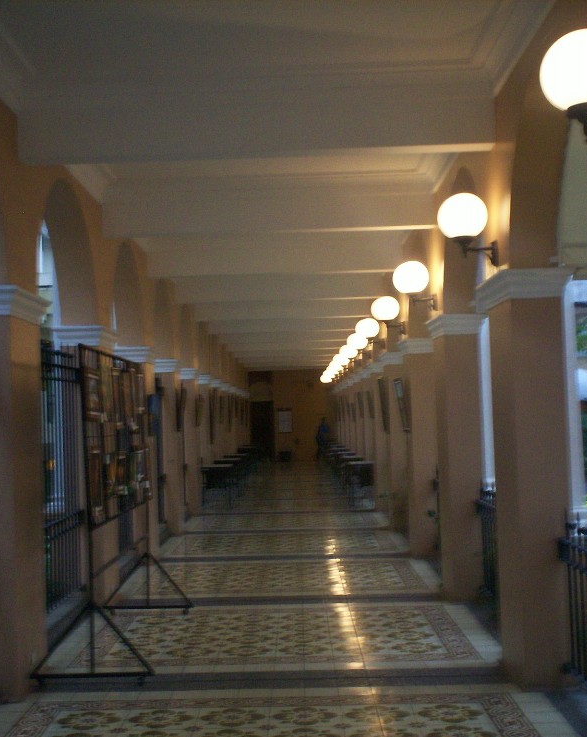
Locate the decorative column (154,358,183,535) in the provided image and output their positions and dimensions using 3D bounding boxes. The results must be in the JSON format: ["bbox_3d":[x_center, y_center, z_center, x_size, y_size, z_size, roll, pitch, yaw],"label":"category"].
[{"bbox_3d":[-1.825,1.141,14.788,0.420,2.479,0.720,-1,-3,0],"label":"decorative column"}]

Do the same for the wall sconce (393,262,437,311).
[{"bbox_3d":[1.119,-0.755,9.373,0.390,0.450,0.305,-1,-3,0],"label":"wall sconce"}]

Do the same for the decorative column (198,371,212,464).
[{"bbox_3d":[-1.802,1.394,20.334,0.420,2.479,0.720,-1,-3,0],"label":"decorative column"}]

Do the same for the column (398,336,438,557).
[{"bbox_3d":[1.537,0.926,11.974,0.420,2.510,0.720,-1,-3,0],"label":"column"}]

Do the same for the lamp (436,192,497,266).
[{"bbox_3d":[1.109,-0.880,6.501,0.377,0.476,0.314,-2,-3,0],"label":"lamp"}]

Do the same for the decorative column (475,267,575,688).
[{"bbox_3d":[1.496,0.668,6.425,0.455,2.488,0.870,-2,-3,0],"label":"decorative column"}]

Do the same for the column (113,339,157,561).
[{"bbox_3d":[-1.836,1.014,12.014,0.420,2.479,0.720,-1,-3,0],"label":"column"}]

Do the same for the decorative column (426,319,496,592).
[{"bbox_3d":[1.507,0.800,9.152,0.455,2.488,0.870,-2,-3,0],"label":"decorative column"}]

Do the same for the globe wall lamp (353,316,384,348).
[{"bbox_3d":[1.131,-0.483,14.892,0.395,0.475,0.314,-2,-3,0],"label":"globe wall lamp"}]

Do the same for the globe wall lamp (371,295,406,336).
[{"bbox_3d":[1.136,-0.624,12.146,0.390,0.450,0.305,-1,-3,0],"label":"globe wall lamp"}]

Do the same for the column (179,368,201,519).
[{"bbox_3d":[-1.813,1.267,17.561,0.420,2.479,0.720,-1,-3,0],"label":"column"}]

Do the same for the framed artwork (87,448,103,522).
[{"bbox_3d":[-1.275,0.738,6.558,0.035,0.445,0.410,-1,-3,0],"label":"framed artwork"}]

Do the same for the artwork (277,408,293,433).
[{"bbox_3d":[-0.317,1.902,37.254,0.540,0.870,0.050,-1,-3,0],"label":"artwork"}]

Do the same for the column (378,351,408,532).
[{"bbox_3d":[1.528,1.074,14.815,0.455,2.488,0.870,-2,-3,0],"label":"column"}]

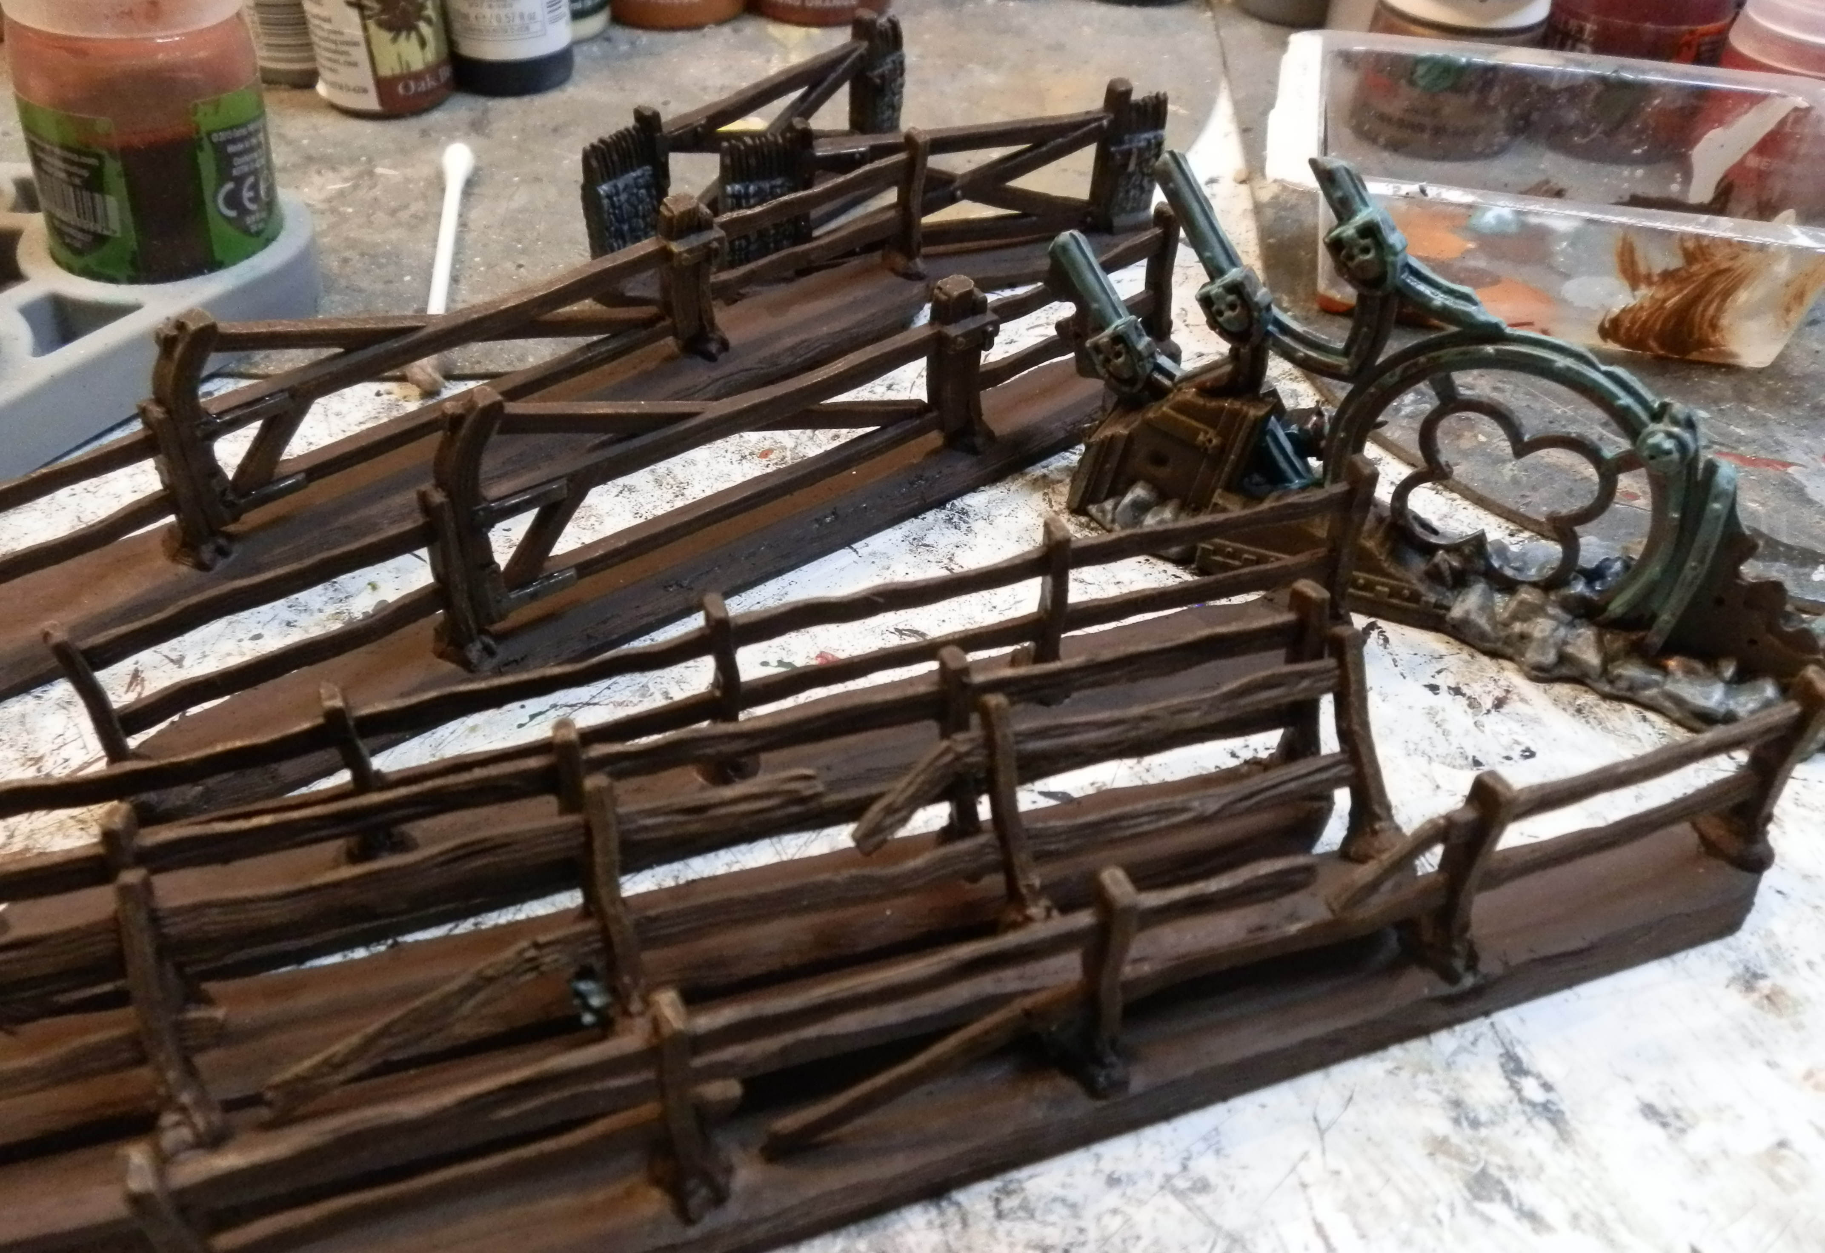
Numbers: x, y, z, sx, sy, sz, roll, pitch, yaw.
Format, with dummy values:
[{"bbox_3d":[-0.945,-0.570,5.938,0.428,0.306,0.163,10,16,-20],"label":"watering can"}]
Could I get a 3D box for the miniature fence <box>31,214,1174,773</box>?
[{"bbox_3d":[-0.019,-0.022,0.163,0.141,0.033,0.015,-26,47,-29],"label":"miniature fence"}]

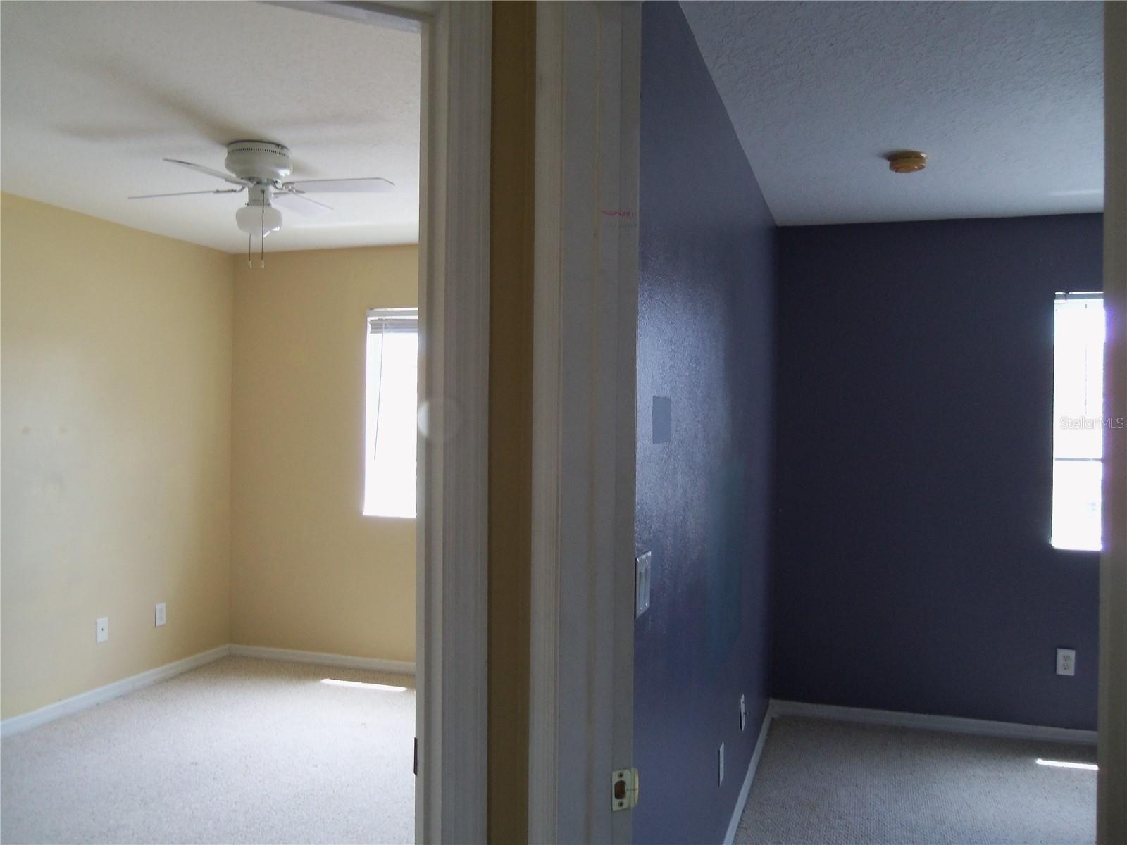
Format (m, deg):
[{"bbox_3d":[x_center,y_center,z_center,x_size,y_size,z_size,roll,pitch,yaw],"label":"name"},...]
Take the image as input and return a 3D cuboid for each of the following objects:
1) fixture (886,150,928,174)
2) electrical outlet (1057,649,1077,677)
[{"bbox_3d":[1.247,-0.943,3.303,0.139,0.041,0.139,1,0,18],"label":"fixture"},{"bbox_3d":[2.268,1.082,4.111,0.071,0.116,0.010,1,0,18],"label":"electrical outlet"}]

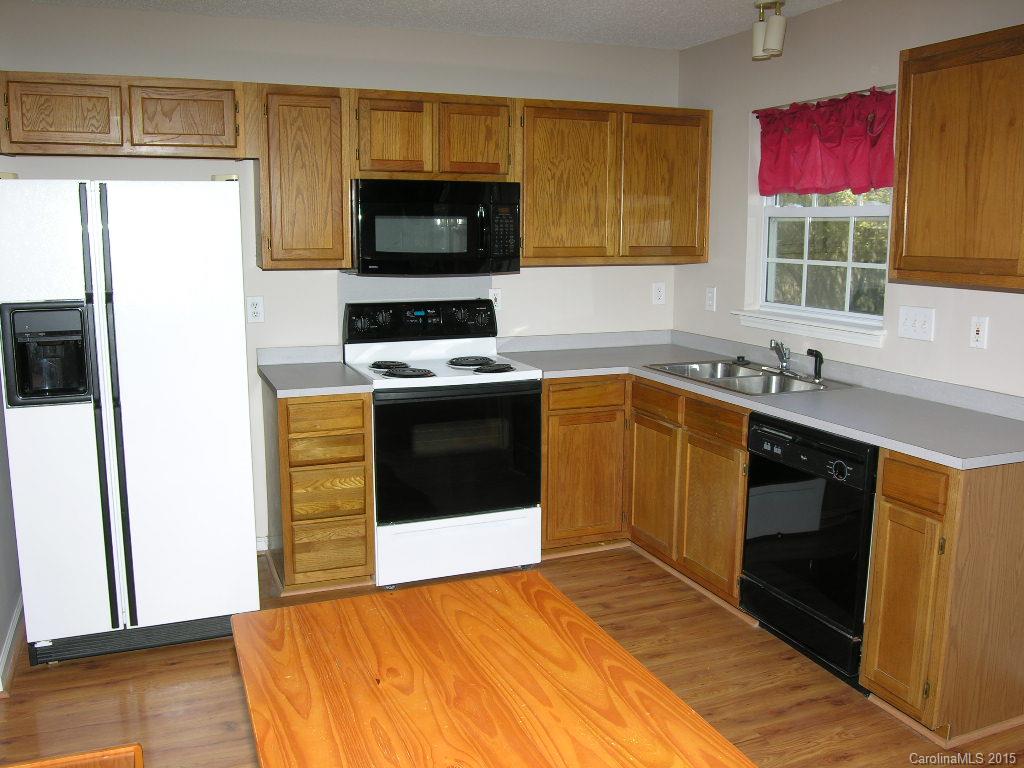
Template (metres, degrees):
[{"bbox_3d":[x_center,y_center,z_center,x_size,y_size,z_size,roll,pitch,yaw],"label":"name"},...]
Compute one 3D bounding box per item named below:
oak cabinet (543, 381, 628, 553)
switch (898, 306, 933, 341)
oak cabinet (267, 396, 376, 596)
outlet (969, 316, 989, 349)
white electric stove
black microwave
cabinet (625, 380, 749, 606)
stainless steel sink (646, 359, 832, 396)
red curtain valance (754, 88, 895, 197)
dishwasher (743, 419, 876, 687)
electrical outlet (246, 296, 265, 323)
[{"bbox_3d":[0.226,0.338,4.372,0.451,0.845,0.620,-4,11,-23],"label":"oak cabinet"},{"bbox_3d":[1.524,-0.226,3.341,0.008,0.116,0.163,-4,11,-23],"label":"switch"},{"bbox_3d":[-0.866,0.413,3.918,0.375,0.845,0.620,-4,11,-23],"label":"oak cabinet"},{"bbox_3d":[1.630,-0.180,3.096,0.008,0.109,0.071,-4,11,-23],"label":"outlet"},{"bbox_3d":[-0.327,0.236,4.082,0.761,1.182,0.665,-4,11,-23],"label":"white electric stove"},{"bbox_3d":[-0.376,-0.712,4.053,0.756,0.410,0.400,-4,11,-23],"label":"black microwave"},{"bbox_3d":[1.003,0.422,3.902,0.620,0.845,0.875,-4,11,-23],"label":"cabinet"},{"bbox_3d":[0.994,0.050,3.827,0.547,0.182,0.820,-4,11,-23],"label":"stainless steel sink"},{"bbox_3d":[1.312,-1.010,3.777,0.075,0.388,0.860,-4,11,-23],"label":"red curtain valance"},{"bbox_3d":[1.276,0.546,3.216,0.620,0.855,0.603,-4,11,-23],"label":"dishwasher"},{"bbox_3d":[-1.154,-0.336,4.001,0.071,0.115,0.008,-4,11,-23],"label":"electrical outlet"}]

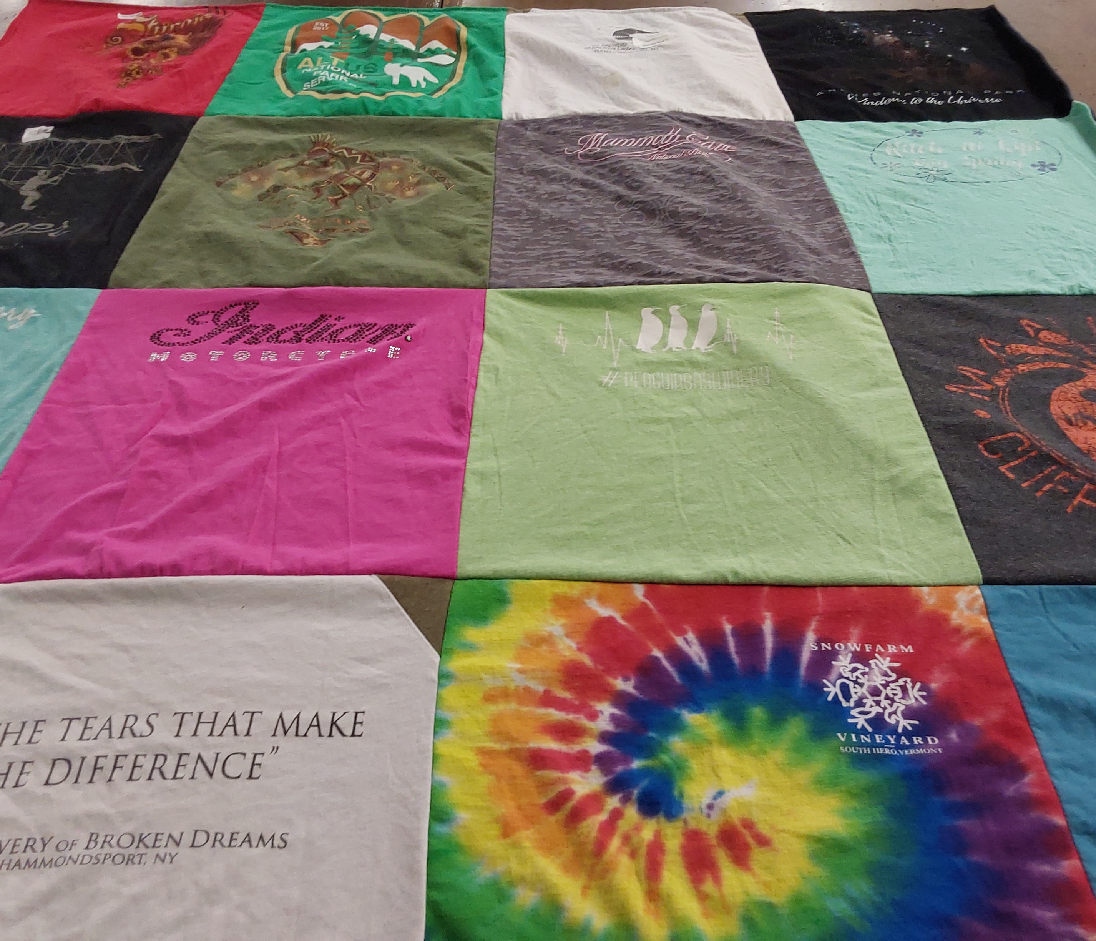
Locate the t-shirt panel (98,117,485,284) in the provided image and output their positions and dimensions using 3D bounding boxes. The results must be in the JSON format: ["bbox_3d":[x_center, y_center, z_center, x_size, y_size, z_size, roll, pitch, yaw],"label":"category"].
[{"bbox_3d":[-0.256,-0.322,1.176,0.389,0.020,0.400,0,43,0],"label":"t-shirt panel"}]

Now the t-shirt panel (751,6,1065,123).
[{"bbox_3d":[0.515,-0.609,1.475,0.400,0.030,0.411,0,43,0],"label":"t-shirt panel"}]

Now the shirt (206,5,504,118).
[{"bbox_3d":[-0.257,-0.599,1.468,0.388,0.020,0.407,0,43,0],"label":"shirt"}]

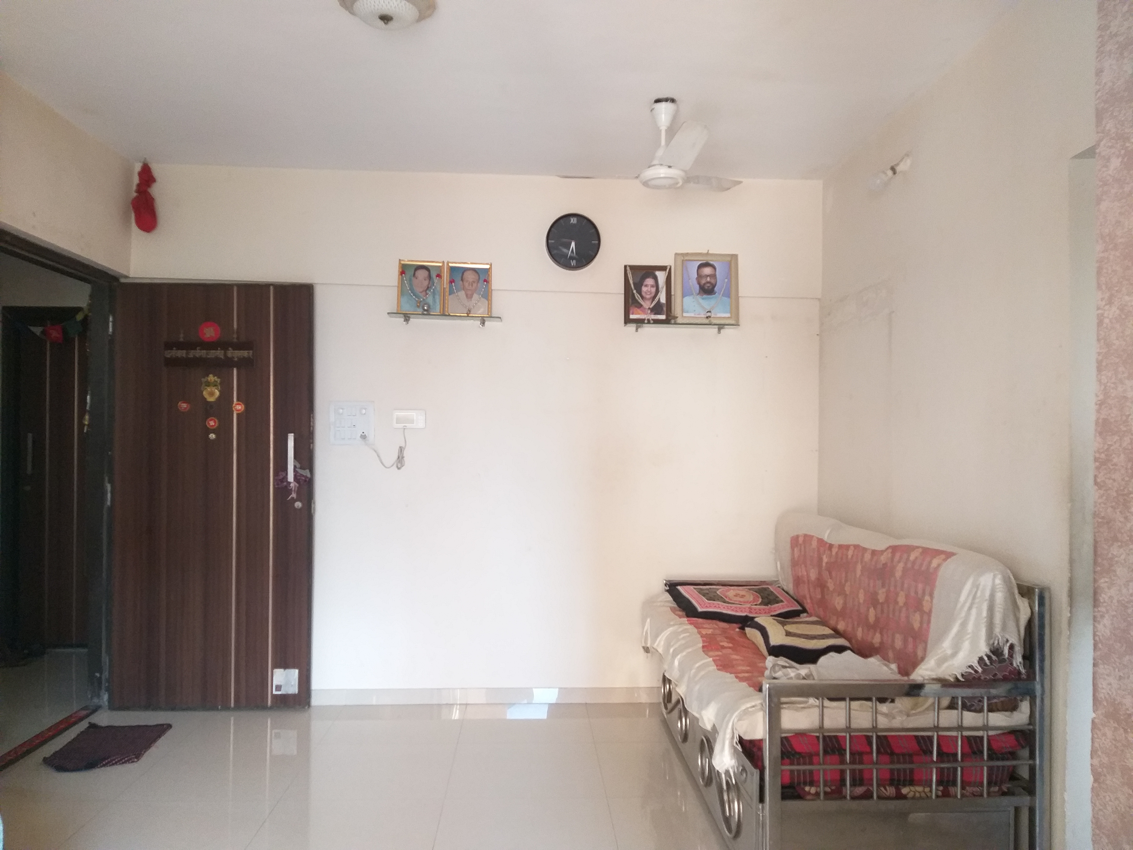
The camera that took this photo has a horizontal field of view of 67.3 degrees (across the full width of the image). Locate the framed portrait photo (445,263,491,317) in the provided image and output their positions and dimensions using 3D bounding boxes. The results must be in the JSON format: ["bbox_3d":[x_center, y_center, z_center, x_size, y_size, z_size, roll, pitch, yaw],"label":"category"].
[{"bbox_3d":[-0.487,-0.672,4.252,0.227,0.285,0.025,1,-10,-3],"label":"framed portrait photo"}]

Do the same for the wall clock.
[{"bbox_3d":[0.036,-0.923,4.296,0.276,0.278,0.045,1,-1,-3],"label":"wall clock"}]

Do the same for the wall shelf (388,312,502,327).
[{"bbox_3d":[-0.598,-0.517,4.220,0.552,0.040,0.125,1,-1,-3],"label":"wall shelf"}]

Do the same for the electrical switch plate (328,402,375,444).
[{"bbox_3d":[-1.059,-0.008,4.210,0.222,0.218,0.020,1,0,-3],"label":"electrical switch plate"}]

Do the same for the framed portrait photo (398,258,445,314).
[{"bbox_3d":[-0.714,-0.677,4.181,0.225,0.268,0.022,2,-10,-3],"label":"framed portrait photo"}]

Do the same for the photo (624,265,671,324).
[{"bbox_3d":[0.407,-0.648,4.237,0.232,0.294,0.025,1,-9,-3],"label":"photo"}]

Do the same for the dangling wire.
[{"bbox_3d":[-0.892,0.121,4.206,0.207,0.205,0.035,1,0,-3],"label":"dangling wire"}]

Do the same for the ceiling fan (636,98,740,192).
[{"bbox_3d":[0.371,-1.106,3.286,0.890,0.355,0.860,1,-1,-3],"label":"ceiling fan"}]

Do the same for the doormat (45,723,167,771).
[{"bbox_3d":[-1.972,1.366,3.656,0.400,0.020,0.510,1,-1,-3],"label":"doormat"}]

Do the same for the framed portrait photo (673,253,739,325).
[{"bbox_3d":[0.700,-0.678,4.251,0.316,0.356,0.025,1,-9,-3],"label":"framed portrait photo"}]

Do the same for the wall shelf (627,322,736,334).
[{"bbox_3d":[0.575,-0.480,4.277,0.565,0.038,0.125,1,-1,-3],"label":"wall shelf"}]

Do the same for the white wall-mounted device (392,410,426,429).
[{"bbox_3d":[-0.779,-0.029,4.221,0.162,0.093,0.022,1,0,-3],"label":"white wall-mounted device"}]

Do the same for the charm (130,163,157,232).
[{"bbox_3d":[-2.030,-1.091,4.093,0.129,0.345,0.100,1,0,-3],"label":"charm"}]

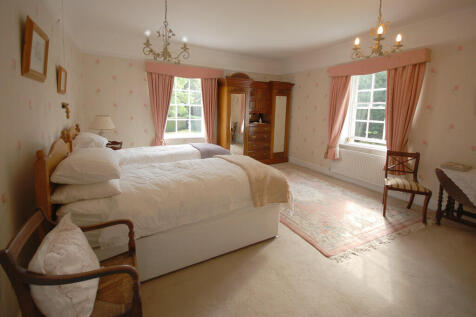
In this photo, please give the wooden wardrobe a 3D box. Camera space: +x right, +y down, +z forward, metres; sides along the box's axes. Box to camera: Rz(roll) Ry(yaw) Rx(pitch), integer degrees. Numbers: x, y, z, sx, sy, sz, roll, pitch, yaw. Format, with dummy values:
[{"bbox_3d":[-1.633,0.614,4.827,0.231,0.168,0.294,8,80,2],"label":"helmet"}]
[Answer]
[{"bbox_3d":[0.484,-0.935,5.227,1.946,2.244,0.497,-5,12,-27],"label":"wooden wardrobe"}]

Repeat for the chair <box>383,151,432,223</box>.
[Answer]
[{"bbox_3d":[2.378,0.400,2.782,0.447,0.854,0.467,4,11,20],"label":"chair"}]

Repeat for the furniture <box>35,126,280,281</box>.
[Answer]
[{"bbox_3d":[-0.597,0.333,2.157,1.937,1.212,0.943,-5,12,-27],"label":"furniture"}]

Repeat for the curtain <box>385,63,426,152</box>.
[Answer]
[{"bbox_3d":[2.550,-0.602,3.103,0.159,1.668,0.467,-5,12,-27],"label":"curtain"}]

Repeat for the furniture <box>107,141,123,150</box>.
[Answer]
[{"bbox_3d":[-2.359,0.153,3.709,0.437,0.794,0.447,-5,12,-27],"label":"furniture"}]

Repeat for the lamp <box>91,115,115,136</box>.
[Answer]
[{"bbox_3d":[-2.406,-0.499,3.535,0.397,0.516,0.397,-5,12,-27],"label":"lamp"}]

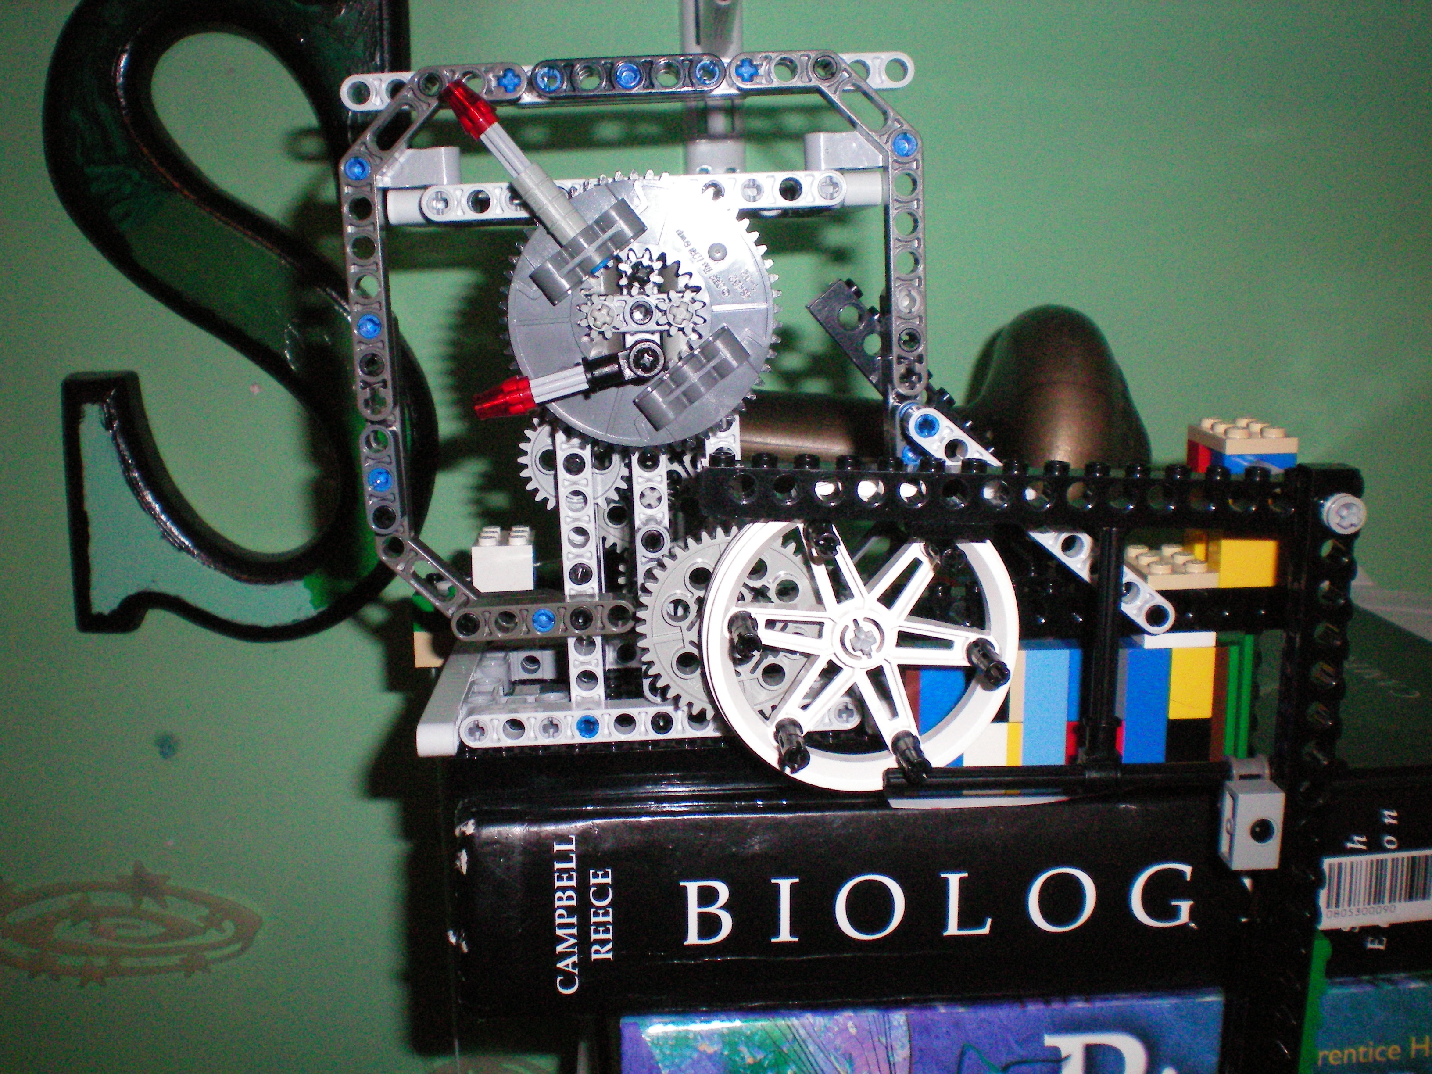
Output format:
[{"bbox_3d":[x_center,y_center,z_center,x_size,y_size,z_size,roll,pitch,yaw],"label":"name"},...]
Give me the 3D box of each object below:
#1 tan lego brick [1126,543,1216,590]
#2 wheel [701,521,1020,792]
[{"bbox_3d":[0.102,0.006,0.355,0.016,0.005,0.024,-3,9,-2],"label":"tan lego brick"},{"bbox_3d":[0.029,0.019,0.316,0.062,0.062,0.015,-3,9,-2],"label":"wheel"}]

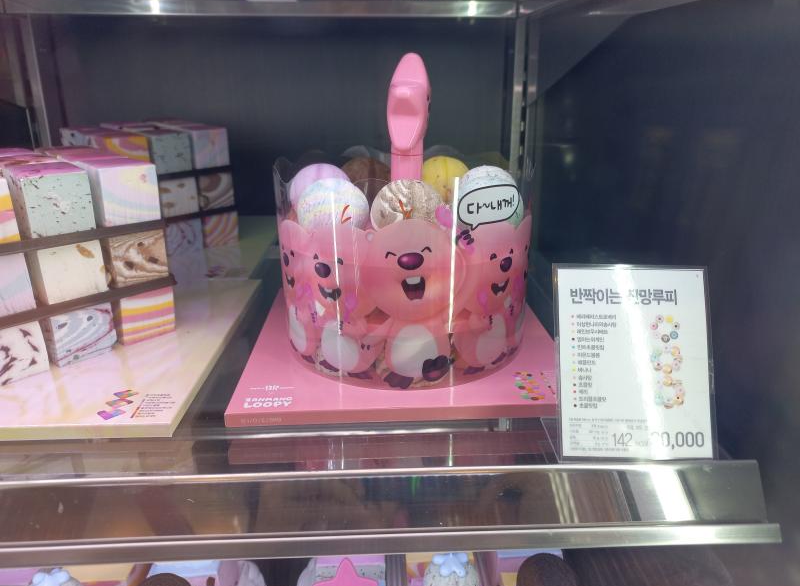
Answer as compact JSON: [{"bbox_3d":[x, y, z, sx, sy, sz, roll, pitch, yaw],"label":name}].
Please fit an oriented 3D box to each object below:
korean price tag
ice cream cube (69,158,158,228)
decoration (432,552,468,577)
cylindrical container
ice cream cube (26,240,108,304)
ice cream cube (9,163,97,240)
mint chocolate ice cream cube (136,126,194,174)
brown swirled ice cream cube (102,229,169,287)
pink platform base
[{"bbox_3d":[0.136,0.040,0.336,0.091,0.113,0.005,0,-5,0],"label":"korean price tag"},{"bbox_3d":[-0.212,-0.077,0.437,0.040,0.040,0.040,18,27,40],"label":"ice cream cube"},{"bbox_3d":[0.034,0.181,0.390,0.024,0.023,0.007,0,-21,0],"label":"decoration"},{"bbox_3d":[0.004,-0.033,0.449,0.185,0.141,0.185,0,20,0],"label":"cylindrical container"},{"bbox_3d":[-0.245,-0.020,0.422,0.040,0.040,0.040,18,27,40],"label":"ice cream cube"},{"bbox_3d":[-0.245,-0.065,0.405,0.040,0.040,0.040,18,27,40],"label":"ice cream cube"},{"bbox_3d":[-0.270,-0.163,0.670,0.040,0.040,0.040,-17,26,-39],"label":"mint chocolate ice cream cube"},{"bbox_3d":[-0.212,-0.032,0.453,0.040,0.040,0.040,18,27,40],"label":"brown swirled ice cream cube"},{"bbox_3d":[0.003,0.037,0.477,0.235,0.010,0.235,-1,20,-2],"label":"pink platform base"}]

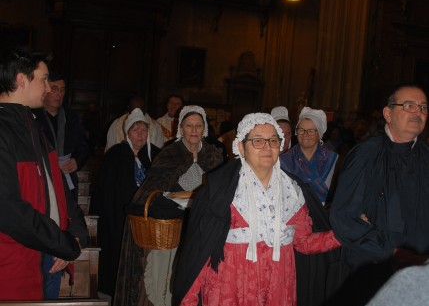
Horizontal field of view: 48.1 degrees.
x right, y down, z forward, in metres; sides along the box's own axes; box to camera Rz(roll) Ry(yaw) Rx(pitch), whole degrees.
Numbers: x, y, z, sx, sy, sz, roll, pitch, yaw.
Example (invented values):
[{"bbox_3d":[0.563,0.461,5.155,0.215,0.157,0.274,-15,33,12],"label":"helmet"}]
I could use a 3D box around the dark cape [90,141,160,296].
[{"bbox_3d":[-0.645,0.541,3.680,0.560,1.290,0.420,2,6,-12],"label":"dark cape"}]

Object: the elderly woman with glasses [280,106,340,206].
[{"bbox_3d":[0.575,0.531,3.100,0.480,1.640,0.400,3,6,-2],"label":"elderly woman with glasses"}]

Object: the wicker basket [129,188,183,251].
[{"bbox_3d":[-0.338,0.387,2.800,0.305,0.320,0.230,4,6,11],"label":"wicker basket"}]

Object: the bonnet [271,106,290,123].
[{"bbox_3d":[0.494,-0.284,3.600,0.170,0.150,0.200,3,6,-3],"label":"bonnet"}]

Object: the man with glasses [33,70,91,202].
[{"bbox_3d":[-1.120,0.347,3.380,0.560,1.770,0.380,1,6,-17],"label":"man with glasses"}]

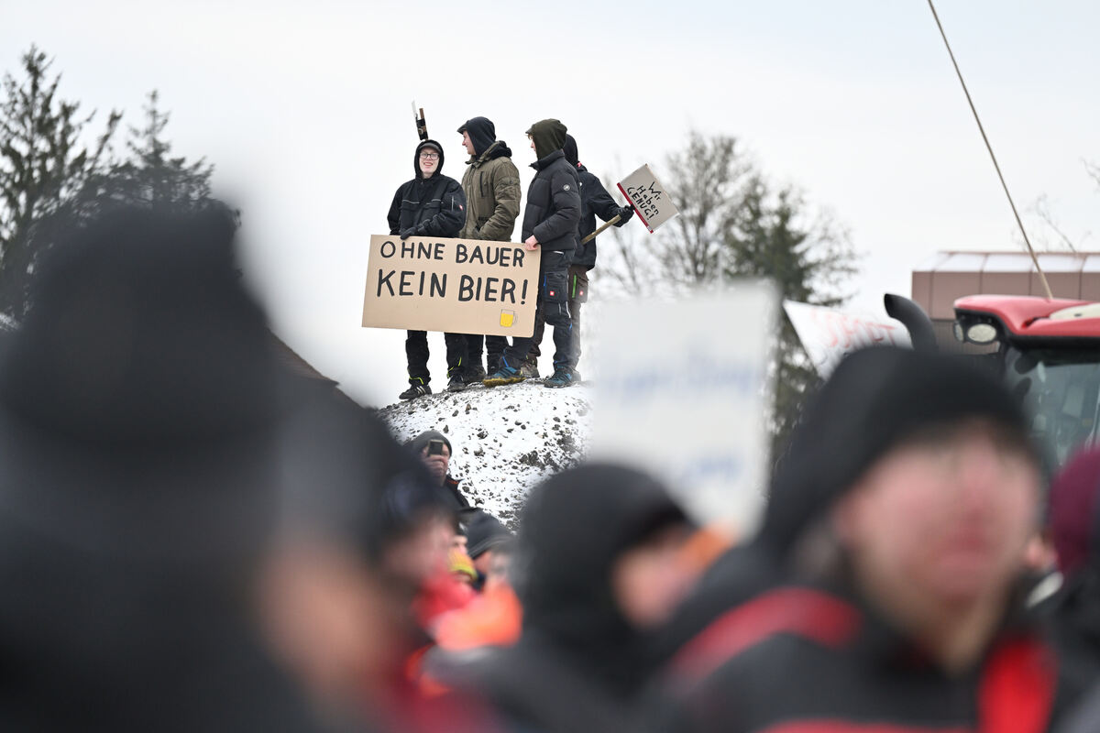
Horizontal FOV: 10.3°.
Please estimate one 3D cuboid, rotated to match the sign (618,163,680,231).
[{"bbox_3d":[0.690,-1.180,43.000,0.255,0.425,0.025,-33,0,0],"label":"sign"}]

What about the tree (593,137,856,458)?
[{"bbox_3d":[3.600,0.200,122.000,5.300,9.900,5.000,0,-2,0],"label":"tree"}]

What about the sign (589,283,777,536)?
[{"bbox_3d":[0.238,0.098,11.000,0.335,0.470,0.020,1,0,0],"label":"sign"}]

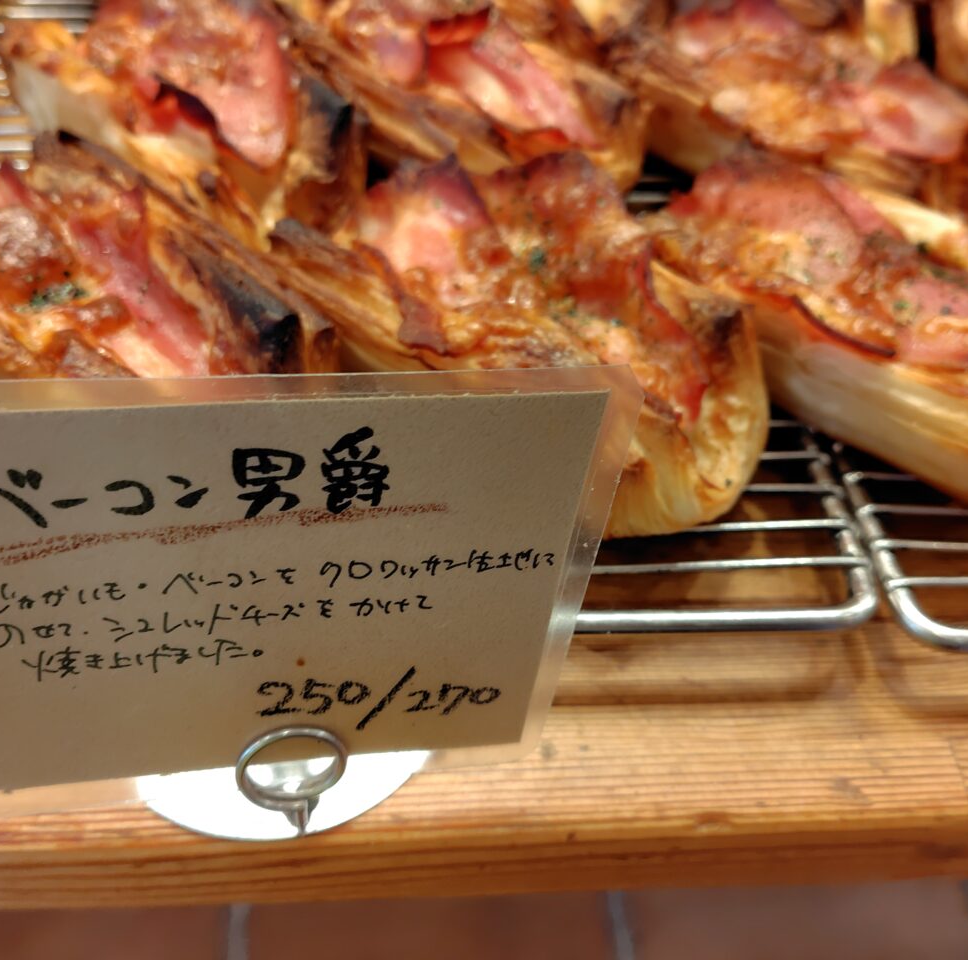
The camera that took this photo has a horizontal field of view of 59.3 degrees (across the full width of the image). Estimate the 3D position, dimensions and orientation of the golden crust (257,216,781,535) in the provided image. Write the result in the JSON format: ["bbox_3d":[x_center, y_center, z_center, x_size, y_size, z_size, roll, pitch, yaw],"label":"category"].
[{"bbox_3d":[0.014,-0.039,0.235,0.135,0.046,0.078,37,62,20],"label":"golden crust"}]

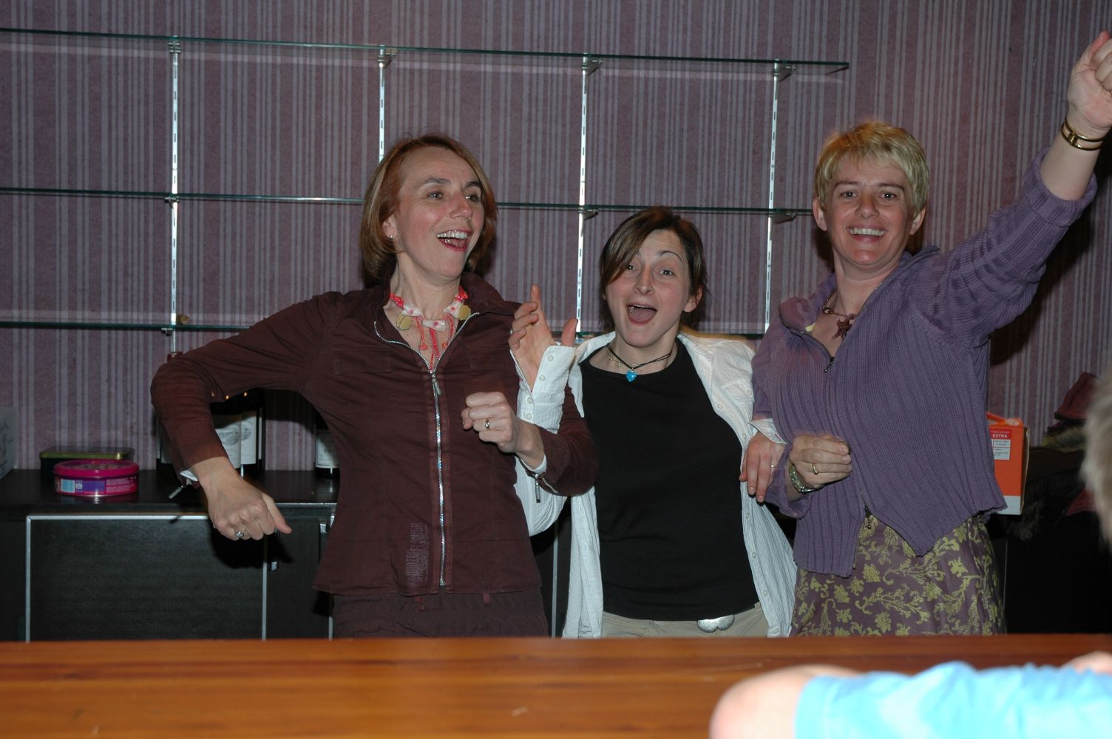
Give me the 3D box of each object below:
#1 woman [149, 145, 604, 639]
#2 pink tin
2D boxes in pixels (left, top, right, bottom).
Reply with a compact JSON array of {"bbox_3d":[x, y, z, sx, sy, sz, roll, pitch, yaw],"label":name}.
[{"bbox_3d":[-0.269,0.464,2.750,0.660,1.655,0.480,1,5,-7],"label":"woman"},{"bbox_3d":[-1.034,0.245,3.965,0.185,0.054,0.185,1,5,0],"label":"pink tin"}]

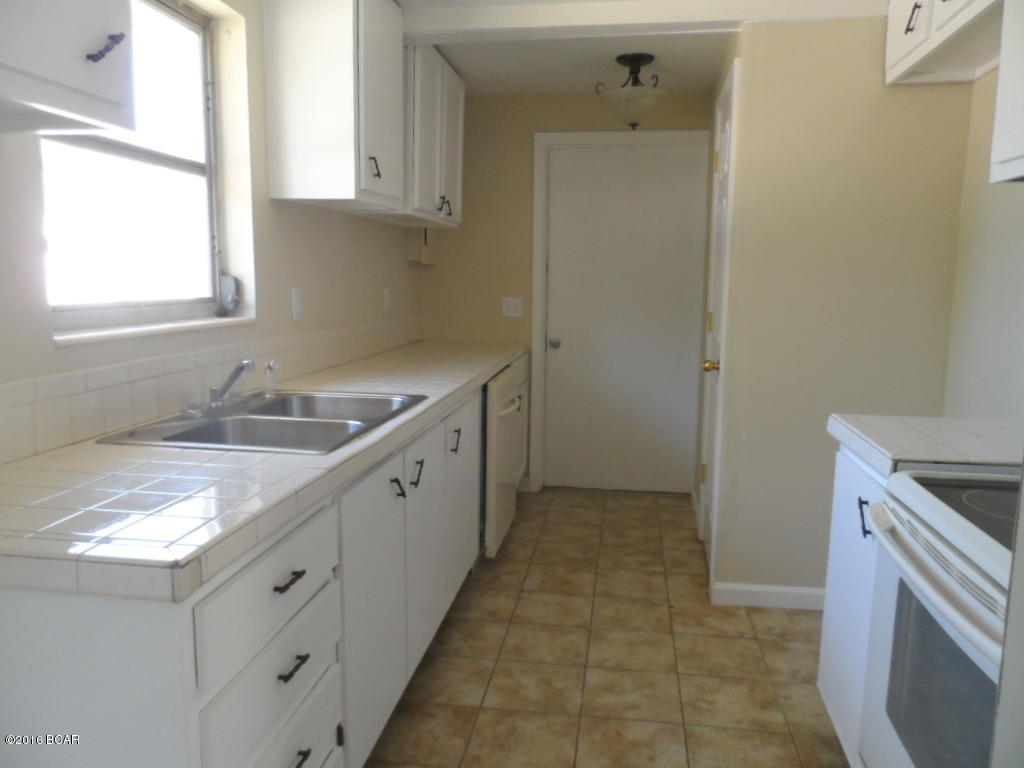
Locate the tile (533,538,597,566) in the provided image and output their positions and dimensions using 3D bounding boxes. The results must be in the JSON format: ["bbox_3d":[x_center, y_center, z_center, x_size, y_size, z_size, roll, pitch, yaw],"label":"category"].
[{"bbox_3d":[0.264,0.825,3.445,0.305,0.010,0.281,1,8,9],"label":"tile"}]

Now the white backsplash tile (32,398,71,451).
[{"bbox_3d":[-1.041,0.092,1.619,0.008,0.112,0.108,2,8,9],"label":"white backsplash tile"}]

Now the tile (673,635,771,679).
[{"bbox_3d":[0.731,0.962,2.504,0.305,0.010,0.281,1,8,9],"label":"tile"}]

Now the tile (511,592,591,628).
[{"bbox_3d":[0.172,0.905,2.862,0.302,0.010,0.285,1,9,9],"label":"tile"}]

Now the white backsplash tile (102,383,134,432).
[{"bbox_3d":[-1.038,0.060,1.867,0.008,0.108,0.108,1,9,9],"label":"white backsplash tile"}]

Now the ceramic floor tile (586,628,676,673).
[{"bbox_3d":[0.428,0.955,2.545,0.302,0.010,0.285,1,9,9],"label":"ceramic floor tile"}]

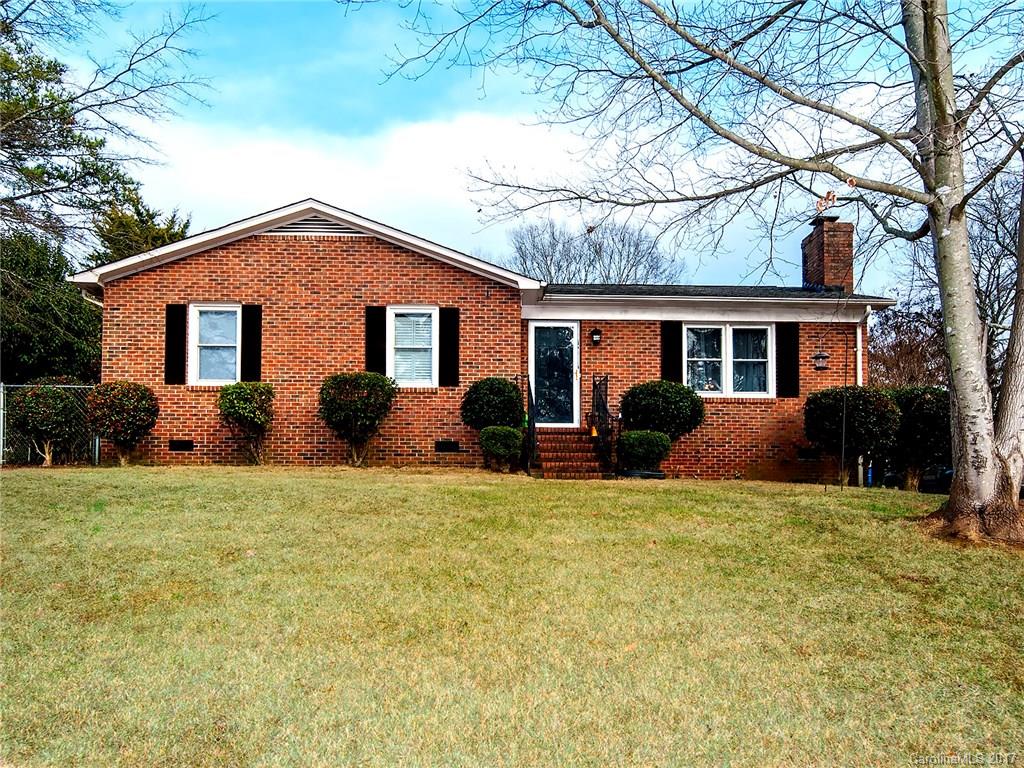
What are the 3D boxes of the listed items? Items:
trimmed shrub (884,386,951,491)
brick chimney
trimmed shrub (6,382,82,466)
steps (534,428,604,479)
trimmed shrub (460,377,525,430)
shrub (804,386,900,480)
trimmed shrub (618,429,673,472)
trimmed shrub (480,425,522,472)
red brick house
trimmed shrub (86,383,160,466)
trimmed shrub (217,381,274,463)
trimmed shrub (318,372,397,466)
[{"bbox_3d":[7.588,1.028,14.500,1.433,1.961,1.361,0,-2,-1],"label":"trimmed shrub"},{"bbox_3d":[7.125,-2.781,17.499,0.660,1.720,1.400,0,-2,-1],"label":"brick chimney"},{"bbox_3d":[-8.084,0.700,13.300,1.314,1.453,1.249,0,-2,-1],"label":"trimmed shrub"},{"bbox_3d":[0.944,1.228,13.964,1.250,0.800,2.000,0,-2,-1],"label":"steps"},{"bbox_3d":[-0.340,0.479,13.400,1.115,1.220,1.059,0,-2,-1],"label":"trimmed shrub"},{"bbox_3d":[6.309,0.945,14.250,1.779,1.797,1.601,0,-2,-1],"label":"shrub"},{"bbox_3d":[2.343,1.176,13.500,0.948,0.720,0.853,0,-2,-1],"label":"trimmed shrub"},{"bbox_3d":[-0.194,1.103,12.950,0.741,0.774,0.704,0,-2,-1],"label":"trimmed shrub"},{"bbox_3d":[-0.407,-0.591,18.088,15.046,5.005,9.000,0,-2,-1],"label":"red brick house"},{"bbox_3d":[-6.761,0.677,13.350,1.250,1.475,1.187,0,-2,-1],"label":"trimmed shrub"},{"bbox_3d":[-4.660,0.700,13.450,1.014,1.452,0.964,0,-2,-1],"label":"trimmed shrub"},{"bbox_3d":[-2.682,0.616,13.350,1.354,1.632,1.218,0,-2,-1],"label":"trimmed shrub"}]

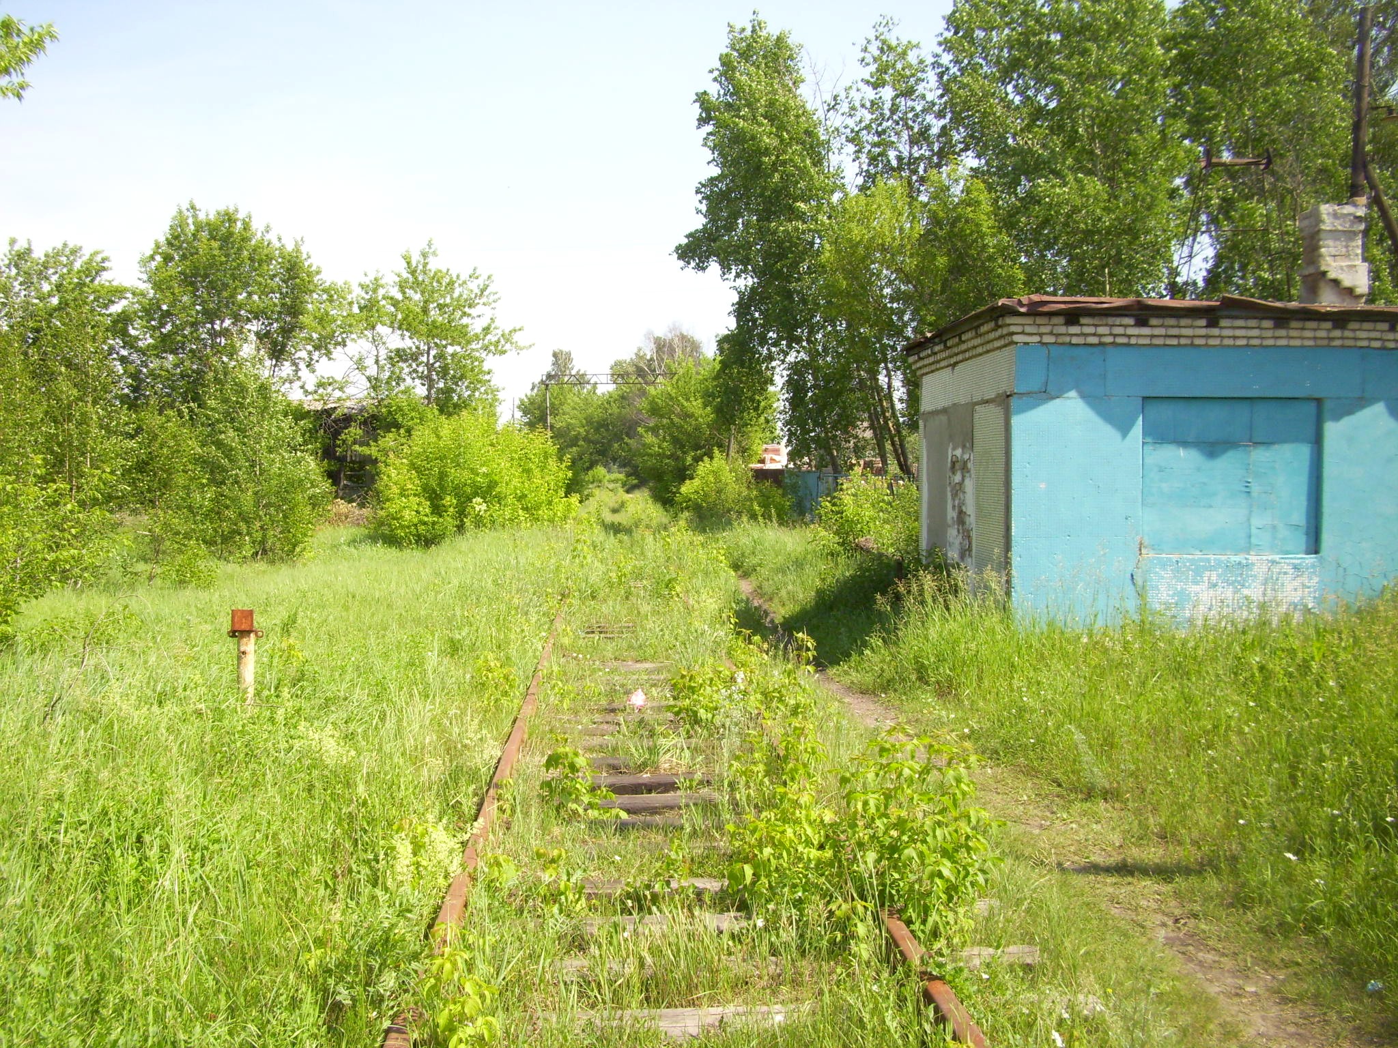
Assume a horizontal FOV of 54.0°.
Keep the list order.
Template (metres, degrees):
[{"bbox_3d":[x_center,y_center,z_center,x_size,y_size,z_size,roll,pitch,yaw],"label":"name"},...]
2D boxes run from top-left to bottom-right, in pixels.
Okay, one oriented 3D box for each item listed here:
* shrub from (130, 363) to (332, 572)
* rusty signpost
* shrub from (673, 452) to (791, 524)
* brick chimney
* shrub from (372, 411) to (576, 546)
[{"bbox_3d":[-8.263,-0.976,24.300,3.300,3.600,3.000,0,2,-19],"label":"shrub"},{"bbox_3d":[-3.053,0.931,9.250,0.240,0.730,0.150,0,1,-6],"label":"rusty signpost"},{"bbox_3d":[1.092,-1.128,45.000,3.700,2.500,3.200,0,1,-5],"label":"shrub"},{"bbox_3d":[6.568,-2.728,14.200,0.500,1.160,0.420,0,1,-5],"label":"brick chimney"},{"bbox_3d":[-5.154,-0.980,32.000,4.500,3.250,4.000,0,1,-5],"label":"shrub"}]

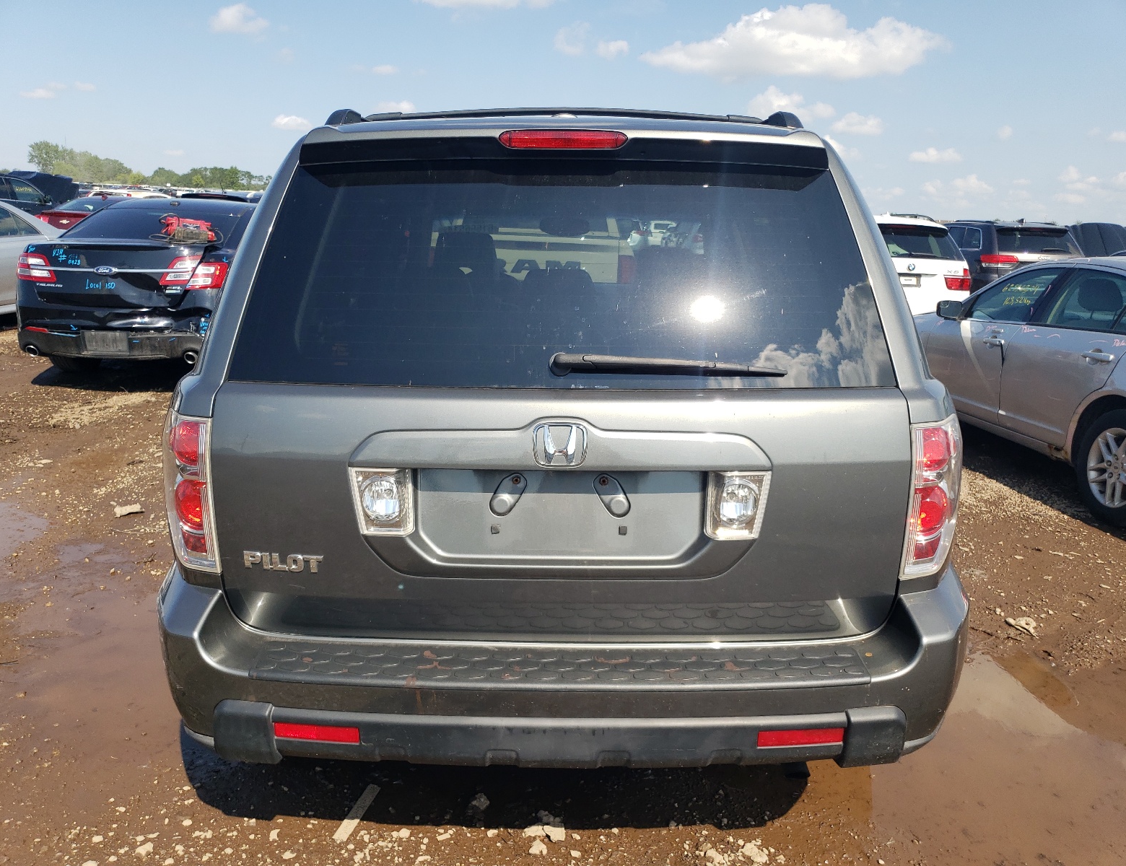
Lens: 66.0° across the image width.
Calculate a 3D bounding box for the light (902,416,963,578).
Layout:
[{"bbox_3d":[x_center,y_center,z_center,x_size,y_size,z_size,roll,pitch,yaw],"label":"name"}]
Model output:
[{"bbox_3d":[0.842,0.132,1.991,0.190,0.360,0.200,1,15,0],"label":"light"}]

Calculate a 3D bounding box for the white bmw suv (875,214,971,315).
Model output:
[{"bbox_3d":[4.913,-2.741,14.487,1.930,1.770,4.850,3,15,0],"label":"white bmw suv"}]

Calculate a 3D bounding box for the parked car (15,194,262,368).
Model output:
[{"bbox_3d":[-3.643,-1.739,9.501,1.930,1.540,5.100,3,15,1],"label":"parked car"}]

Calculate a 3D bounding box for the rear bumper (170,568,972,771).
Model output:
[{"bbox_3d":[-0.005,0.496,2.016,1.910,0.350,0.460,1,15,0],"label":"rear bumper"}]

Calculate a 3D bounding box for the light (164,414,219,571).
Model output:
[{"bbox_3d":[-0.846,0.103,1.988,0.190,0.360,0.200,1,15,0],"label":"light"}]

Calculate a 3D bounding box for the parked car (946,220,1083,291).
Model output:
[{"bbox_3d":[8.257,-3.324,17.372,1.940,1.760,4.820,3,15,0],"label":"parked car"}]

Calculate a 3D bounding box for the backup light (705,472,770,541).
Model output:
[{"bbox_3d":[0.372,0.162,1.912,0.140,0.148,0.065,1,15,0],"label":"backup light"}]

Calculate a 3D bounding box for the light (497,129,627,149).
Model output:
[{"bbox_3d":[0.001,-0.631,1.866,0.272,0.043,0.050,1,15,0],"label":"light"}]

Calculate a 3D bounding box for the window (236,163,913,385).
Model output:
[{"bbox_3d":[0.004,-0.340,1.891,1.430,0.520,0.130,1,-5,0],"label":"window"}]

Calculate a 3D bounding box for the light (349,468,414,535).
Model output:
[{"bbox_3d":[-0.391,0.145,1.910,0.140,0.148,0.065,1,15,0],"label":"light"}]

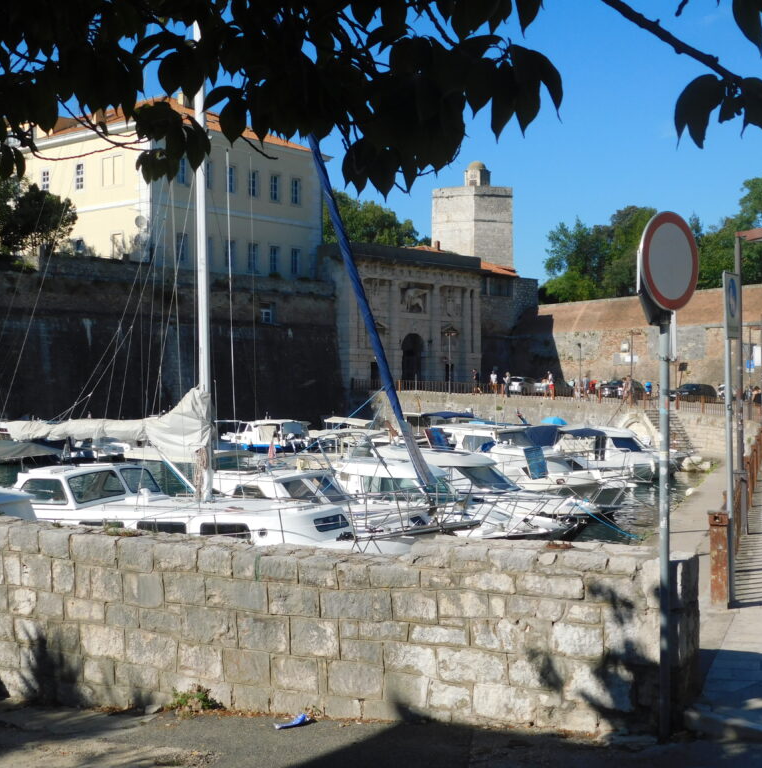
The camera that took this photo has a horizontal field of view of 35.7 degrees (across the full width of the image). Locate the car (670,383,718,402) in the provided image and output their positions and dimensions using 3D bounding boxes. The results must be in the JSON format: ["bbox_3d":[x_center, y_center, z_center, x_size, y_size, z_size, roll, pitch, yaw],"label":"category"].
[{"bbox_3d":[25.904,0.762,97.000,1.800,1.500,4.300,0,1,41],"label":"car"}]

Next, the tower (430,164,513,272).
[{"bbox_3d":[12.618,-15.349,162.145,11.300,30.500,10.800,0,1,4],"label":"tower"}]

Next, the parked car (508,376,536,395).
[{"bbox_3d":[12.600,0.170,101.000,1.800,1.520,4.300,0,0,41],"label":"parked car"}]

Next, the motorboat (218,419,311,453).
[{"bbox_3d":[-7.100,3.130,73.000,5.800,2.200,2.200,0,0,40],"label":"motorboat"}]

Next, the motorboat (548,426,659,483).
[{"bbox_3d":[10.100,2.900,50.000,6.200,2.400,2.350,0,0,17],"label":"motorboat"}]

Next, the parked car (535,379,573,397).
[{"bbox_3d":[14.411,0.306,98.000,1.800,1.470,4.300,0,1,36],"label":"parked car"}]

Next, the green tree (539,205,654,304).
[{"bbox_3d":[23.009,-13.251,125.052,12.000,11.000,10.500,0,1,10],"label":"green tree"}]

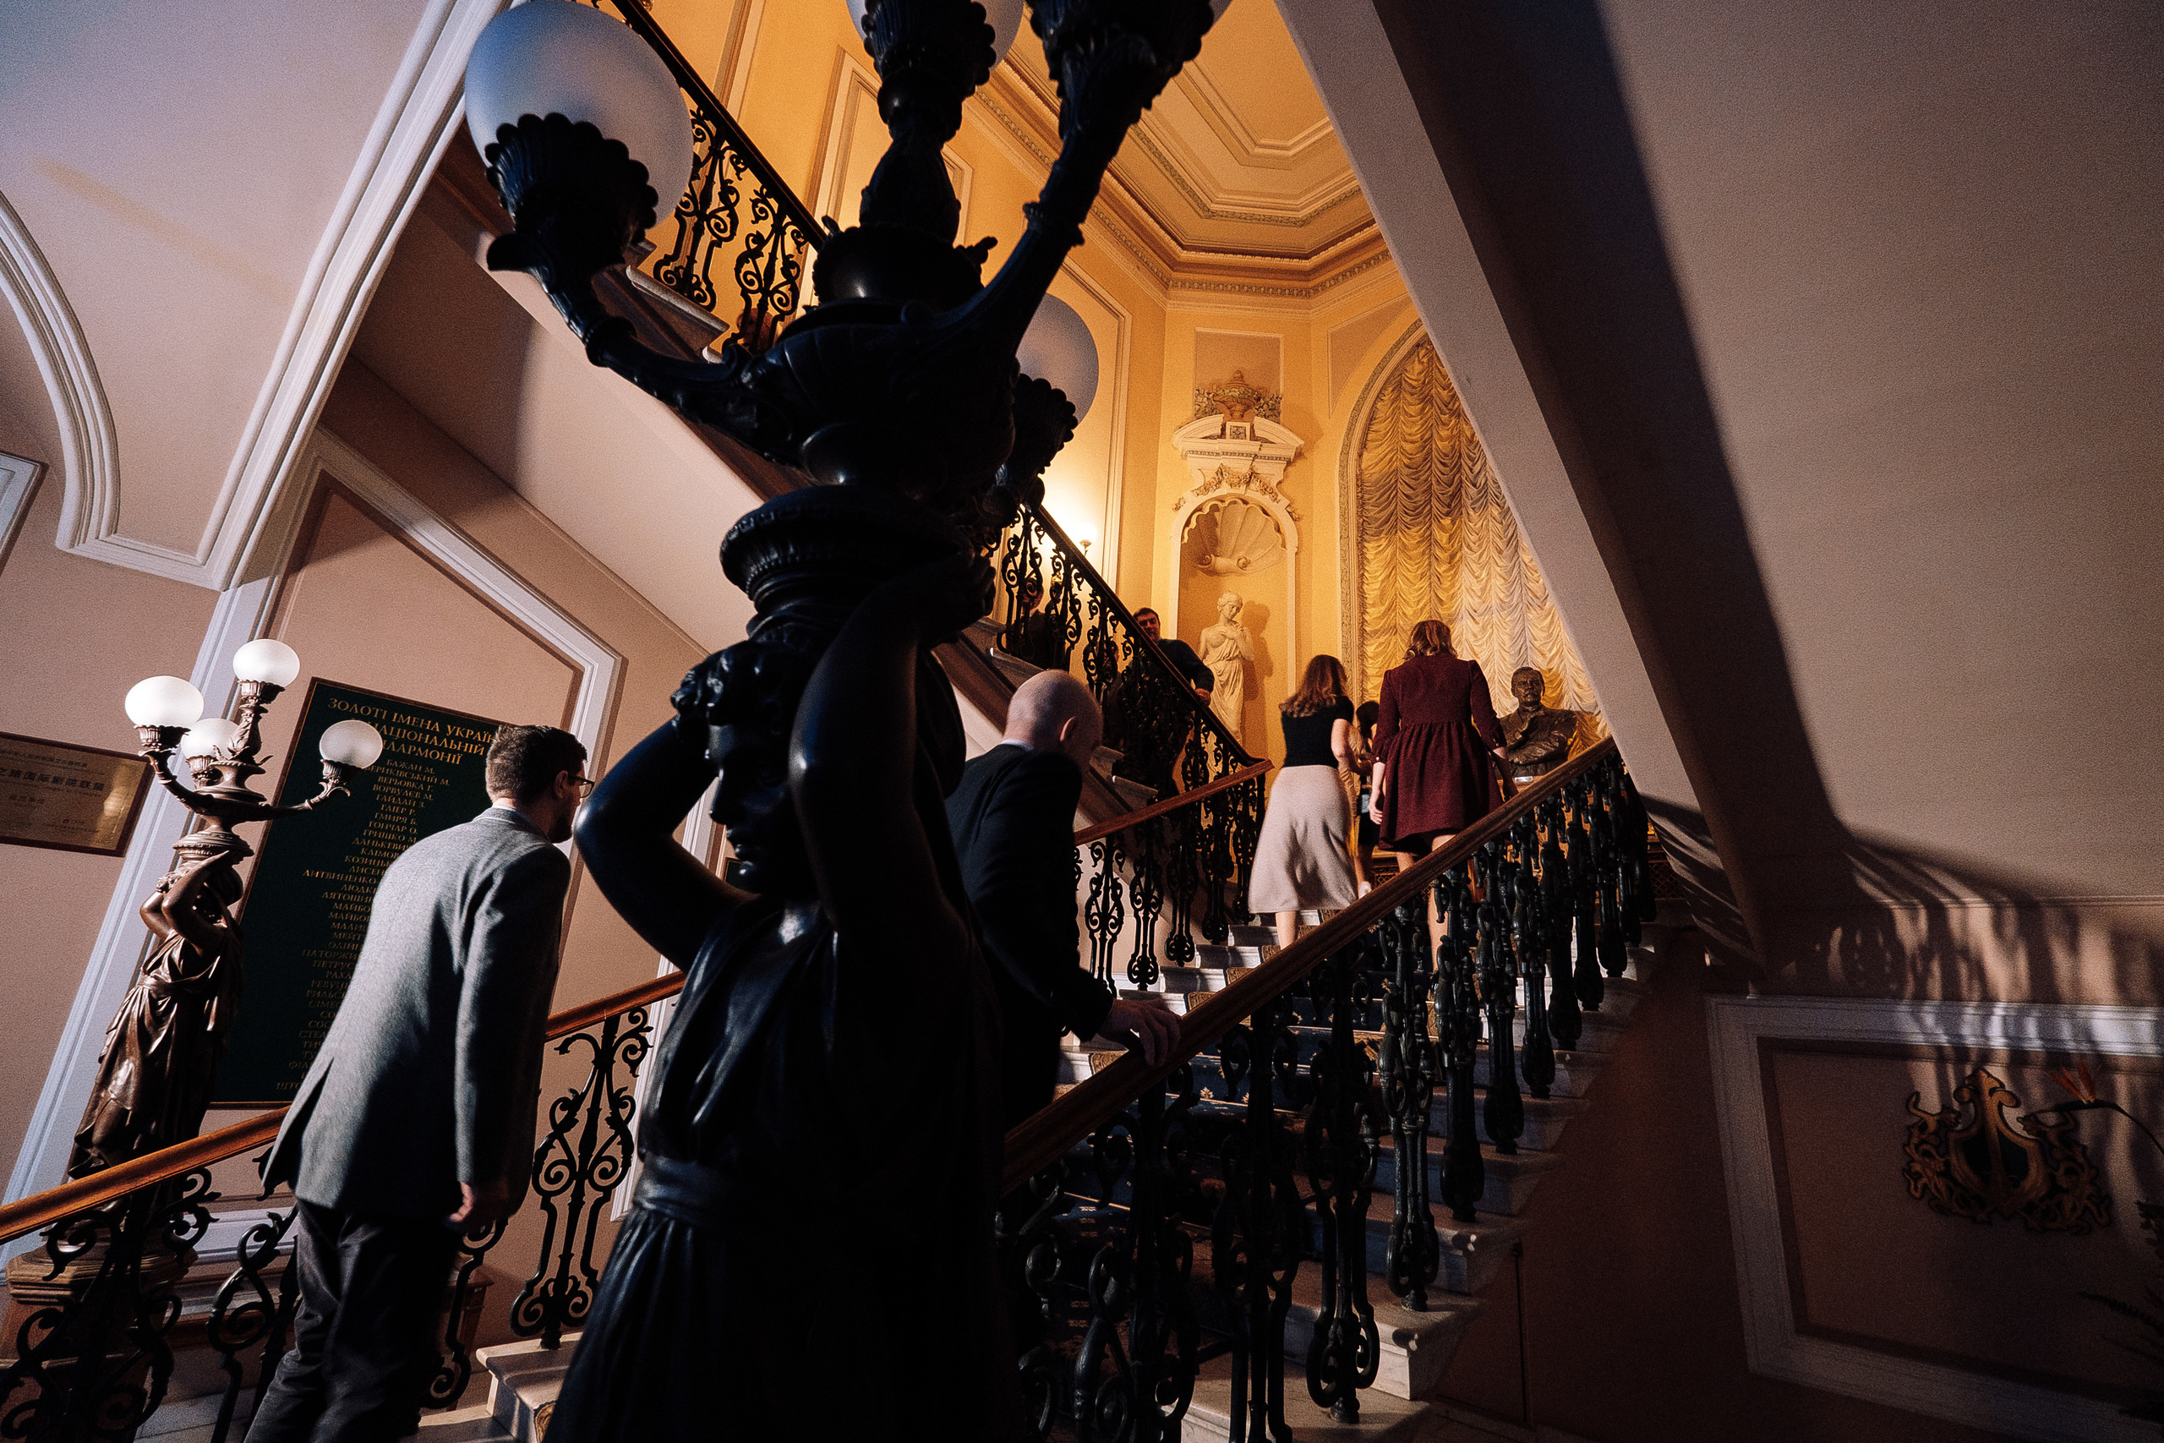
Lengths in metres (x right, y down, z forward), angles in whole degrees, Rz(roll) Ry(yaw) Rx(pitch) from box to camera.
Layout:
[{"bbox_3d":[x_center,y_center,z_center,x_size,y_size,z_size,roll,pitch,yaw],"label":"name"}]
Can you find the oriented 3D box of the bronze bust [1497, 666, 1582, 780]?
[{"bbox_3d":[3.053,0.004,6.054,0.550,0.790,0.400,-9,-21,38],"label":"bronze bust"}]

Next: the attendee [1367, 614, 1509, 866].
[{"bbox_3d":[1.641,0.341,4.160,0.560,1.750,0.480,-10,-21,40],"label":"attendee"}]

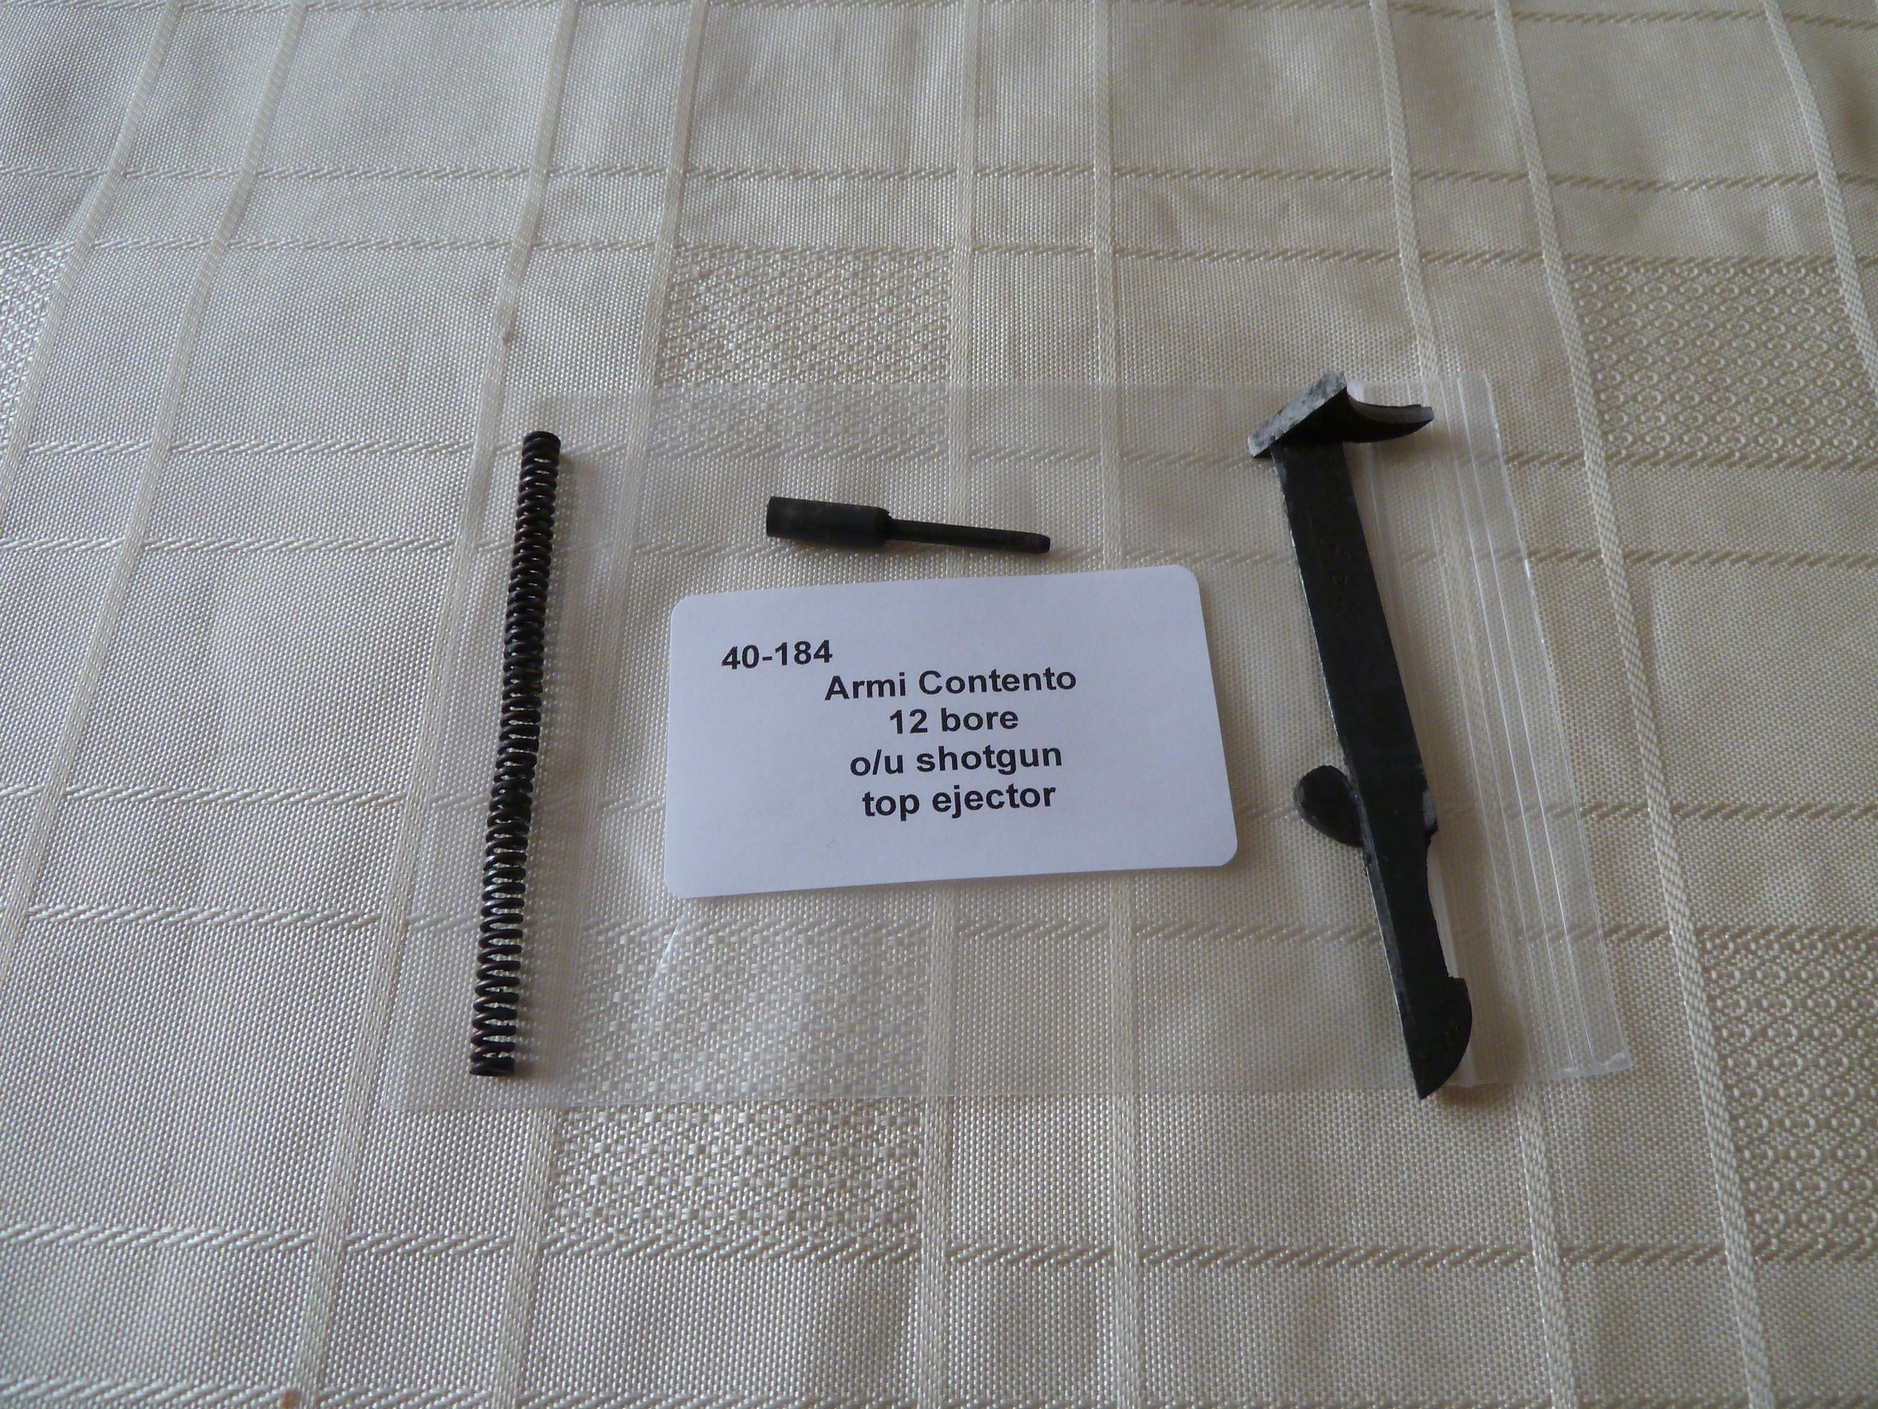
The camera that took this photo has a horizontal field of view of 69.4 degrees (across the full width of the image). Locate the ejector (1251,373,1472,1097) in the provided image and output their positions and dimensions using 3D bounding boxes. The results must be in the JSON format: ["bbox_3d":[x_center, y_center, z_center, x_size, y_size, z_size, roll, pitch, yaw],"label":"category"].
[{"bbox_3d":[0.051,0.000,0.148,0.024,0.016,0.080,-5,66,-1],"label":"ejector"}]

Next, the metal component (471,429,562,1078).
[{"bbox_3d":[-0.048,0.003,0.155,0.005,0.005,0.078,-3,66,0],"label":"metal component"}]

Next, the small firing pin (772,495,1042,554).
[{"bbox_3d":[-0.004,-0.021,0.165,0.035,0.005,0.005,5,66,4],"label":"small firing pin"}]

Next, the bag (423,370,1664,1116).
[{"bbox_3d":[0.007,-0.001,0.159,0.129,0.004,0.089,-1,66,1],"label":"bag"}]

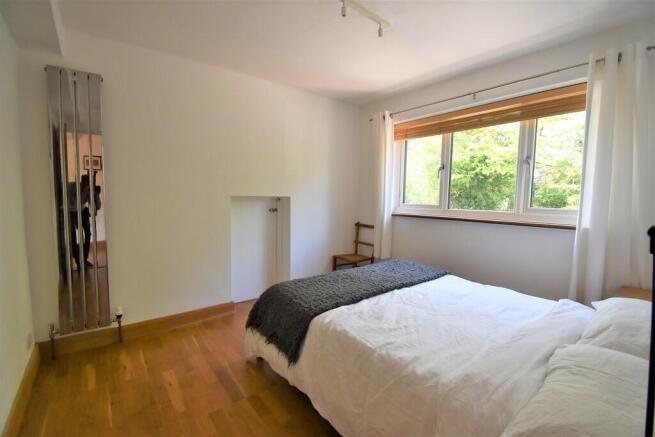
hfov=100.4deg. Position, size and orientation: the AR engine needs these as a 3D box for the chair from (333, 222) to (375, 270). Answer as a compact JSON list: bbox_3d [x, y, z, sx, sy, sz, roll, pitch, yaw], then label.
[{"bbox_3d":[0.358,0.498,3.400,0.440,0.850,0.400,-2,6,-39],"label":"chair"}]

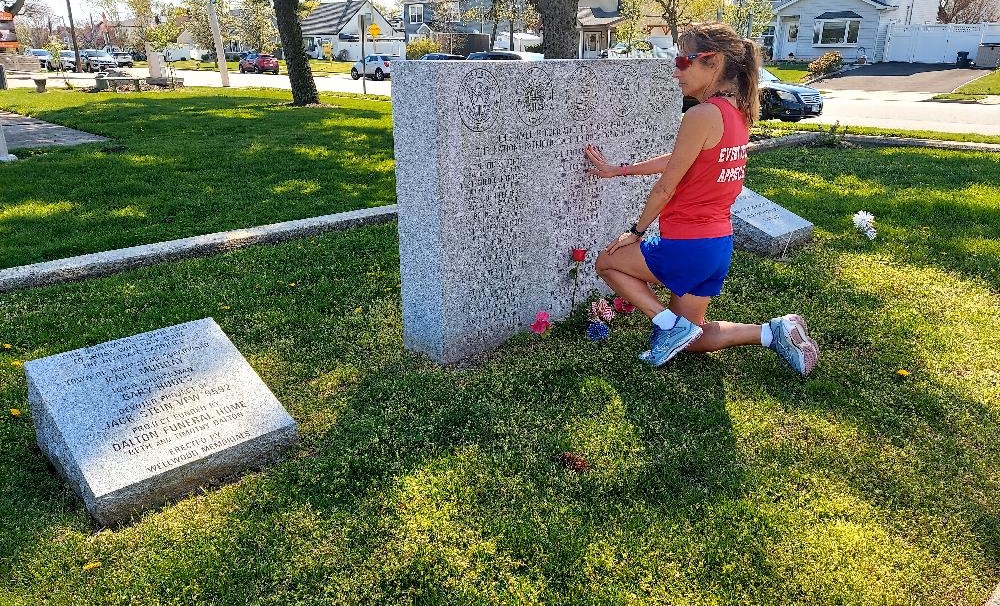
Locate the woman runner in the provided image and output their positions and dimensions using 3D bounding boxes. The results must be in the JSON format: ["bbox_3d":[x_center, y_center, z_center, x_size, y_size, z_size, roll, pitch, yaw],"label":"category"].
[{"bbox_3d":[0.688,-0.369,2.531,1.011,1.217,0.423,12,23,30],"label":"woman runner"}]

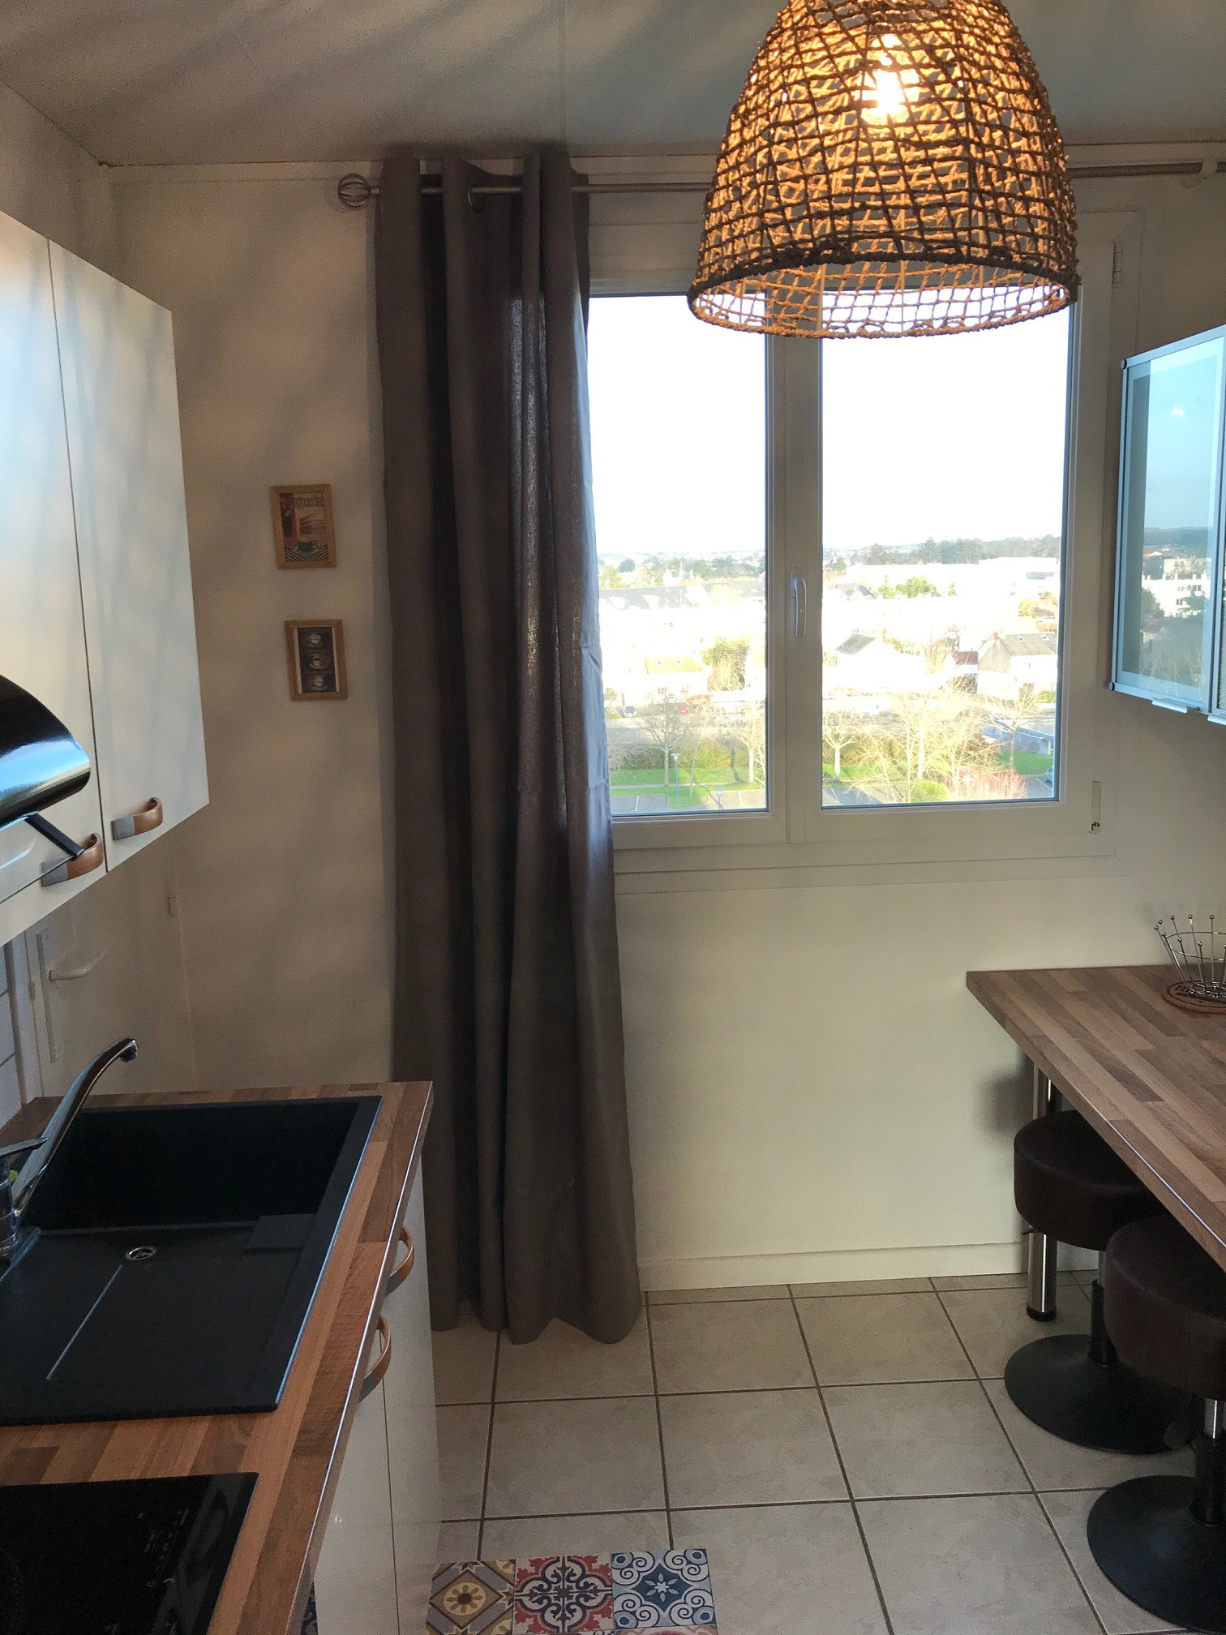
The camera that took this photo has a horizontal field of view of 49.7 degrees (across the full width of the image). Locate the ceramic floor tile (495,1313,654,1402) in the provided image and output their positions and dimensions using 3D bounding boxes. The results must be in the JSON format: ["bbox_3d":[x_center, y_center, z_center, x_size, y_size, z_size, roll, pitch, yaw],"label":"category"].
[{"bbox_3d":[-0.083,1.170,2.884,0.332,0.010,0.331,-2,11,-1],"label":"ceramic floor tile"}]

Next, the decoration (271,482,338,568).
[{"bbox_3d":[-0.639,-0.603,2.744,0.120,0.168,0.014,-2,11,-1],"label":"decoration"}]

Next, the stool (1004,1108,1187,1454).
[{"bbox_3d":[0.994,0.907,2.634,0.390,0.525,0.390,-2,11,-1],"label":"stool"}]

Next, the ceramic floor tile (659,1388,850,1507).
[{"bbox_3d":[0.263,1.218,2.561,0.331,0.010,0.331,-2,11,-1],"label":"ceramic floor tile"}]

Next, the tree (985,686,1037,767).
[{"bbox_3d":[31.634,-6.904,104.685,4.274,6.922,4.274,-2,11,-1],"label":"tree"}]

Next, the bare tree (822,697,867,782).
[{"bbox_3d":[17.858,-6.185,104.456,4.466,6.509,4.466,-2,11,-1],"label":"bare tree"}]

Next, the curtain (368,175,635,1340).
[{"bbox_3d":[-0.237,-0.060,2.742,0.535,2.440,0.190,-2,11,-1],"label":"curtain"}]

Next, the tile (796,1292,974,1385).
[{"bbox_3d":[0.589,1.144,2.901,0.332,0.010,0.331,-2,11,-1],"label":"tile"}]

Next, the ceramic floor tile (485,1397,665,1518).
[{"bbox_3d":[-0.072,1.235,2.557,0.332,0.010,0.331,-2,11,-1],"label":"ceramic floor tile"}]

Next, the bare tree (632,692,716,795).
[{"bbox_3d":[4.586,-5.962,104.243,5.679,7.916,5.395,-2,11,-1],"label":"bare tree"}]

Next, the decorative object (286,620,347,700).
[{"bbox_3d":[-0.624,-0.333,2.797,0.117,0.166,0.014,-2,11,-1],"label":"decorative object"}]

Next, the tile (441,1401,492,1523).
[{"bbox_3d":[-0.408,1.248,2.549,0.332,0.010,0.331,-2,11,-1],"label":"tile"}]

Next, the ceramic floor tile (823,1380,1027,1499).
[{"bbox_3d":[0.599,1.209,2.574,0.332,0.010,0.331,-2,11,-1],"label":"ceramic floor tile"}]

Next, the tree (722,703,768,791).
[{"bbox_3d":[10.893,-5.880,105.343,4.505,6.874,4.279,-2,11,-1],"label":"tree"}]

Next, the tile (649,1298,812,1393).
[{"bbox_3d":[0.253,1.157,2.892,0.332,0.010,0.331,-2,11,-1],"label":"tile"}]

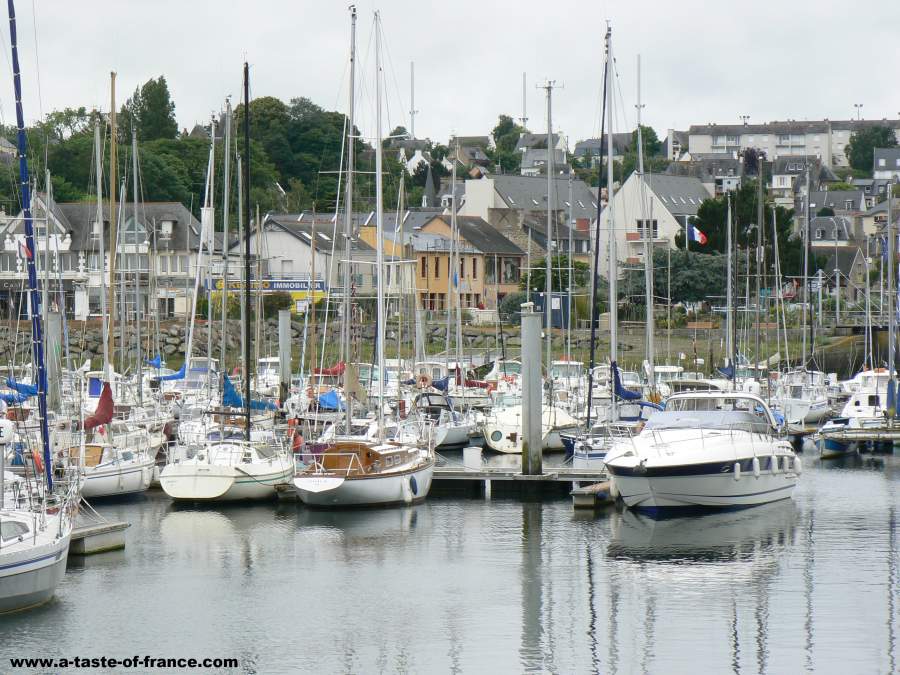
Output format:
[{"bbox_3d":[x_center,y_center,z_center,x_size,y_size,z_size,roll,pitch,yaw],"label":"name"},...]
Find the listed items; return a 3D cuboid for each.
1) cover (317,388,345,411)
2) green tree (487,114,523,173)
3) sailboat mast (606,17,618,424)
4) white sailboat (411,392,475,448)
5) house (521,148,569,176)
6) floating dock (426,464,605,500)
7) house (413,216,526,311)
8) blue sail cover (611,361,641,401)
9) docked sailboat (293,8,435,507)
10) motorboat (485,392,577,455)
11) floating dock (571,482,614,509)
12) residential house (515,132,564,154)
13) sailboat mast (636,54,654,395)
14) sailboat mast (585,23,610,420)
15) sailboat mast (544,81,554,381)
[{"bbox_3d":[-5.847,3.034,187.000,0.700,1.100,2.400,0,0,18],"label":"cover"},{"bbox_3d":[9.982,-35.532,700.000,6.800,10.700,6.800,0,0,0],"label":"green tree"},{"bbox_3d":[4.847,-3.430,114.000,0.200,11.800,0.200,-1,0,0],"label":"sailboat mast"},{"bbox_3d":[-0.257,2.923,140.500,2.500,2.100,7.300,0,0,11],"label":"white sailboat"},{"bbox_3d":[18.991,-34.402,760.000,9.000,6.200,8.000,0,0,12],"label":"house"},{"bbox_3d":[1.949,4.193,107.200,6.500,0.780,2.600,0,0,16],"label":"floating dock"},{"bbox_3d":[1.410,-5.722,308.000,8.000,8.400,9.500,0,0,25],"label":"house"},{"bbox_3d":[4.959,1.215,108.000,0.350,1.050,2.900,0,0,17],"label":"blue sail cover"},{"bbox_3d":[-2.100,-2.151,100.800,2.700,13.000,8.600,0,0,17],"label":"docked sailboat"},{"bbox_3d":[3.620,3.374,148.200,2.600,2.350,7.000,0,0,18],"label":"motorboat"},{"bbox_3d":[3.554,3.927,95.000,0.660,0.480,3.000,0,0,17],"label":"floating dock"},{"bbox_3d":[17.049,-35.040,720.000,9.000,6.800,7.500,0,0,30],"label":"residential house"},{"bbox_3d":[6.923,-3.921,135.000,0.200,11.800,0.200,-2,0,0],"label":"sailboat mast"},{"bbox_3d":[4.082,-3.115,105.500,0.150,11.596,0.150,-1,-16,17],"label":"sailboat mast"},{"bbox_3d":[3.688,-3.771,142.000,0.150,11.481,0.150,0,0,17],"label":"sailboat mast"}]

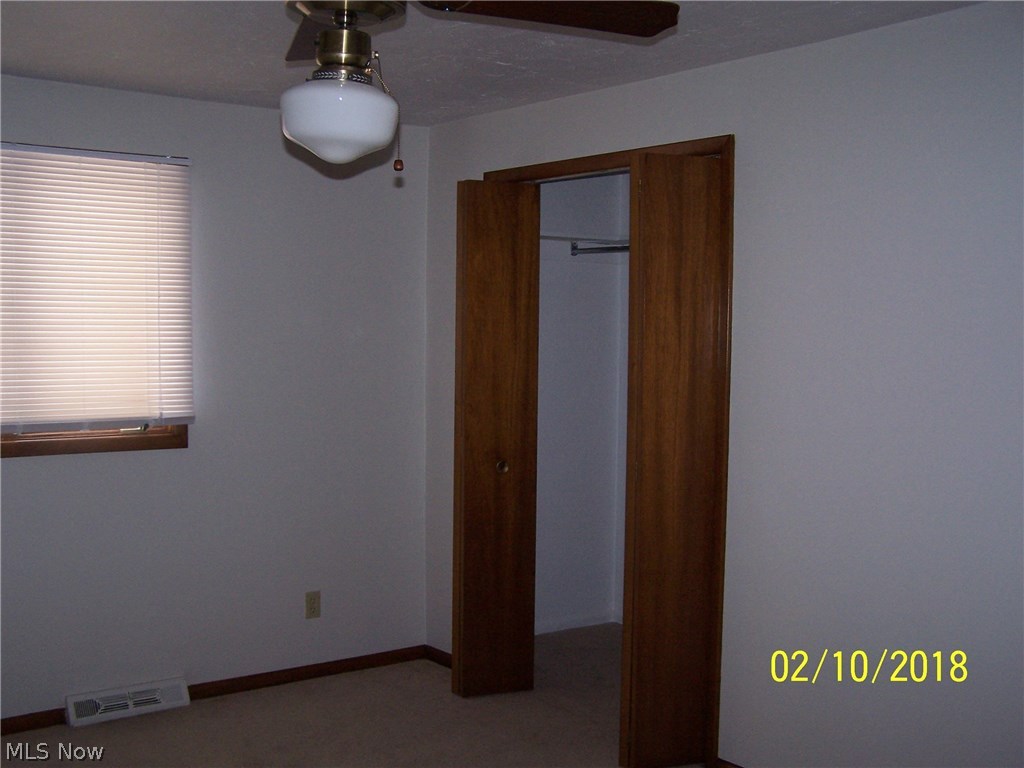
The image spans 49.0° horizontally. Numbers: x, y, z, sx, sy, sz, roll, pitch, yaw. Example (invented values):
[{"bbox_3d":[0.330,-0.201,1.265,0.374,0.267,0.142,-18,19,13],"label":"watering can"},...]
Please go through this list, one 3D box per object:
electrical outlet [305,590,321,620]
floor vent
[{"bbox_3d":[-0.845,0.939,4.774,0.070,0.115,0.008,-1,3,-38],"label":"electrical outlet"},{"bbox_3d":[-1.455,1.210,4.284,0.455,0.102,0.058,-1,3,-38],"label":"floor vent"}]

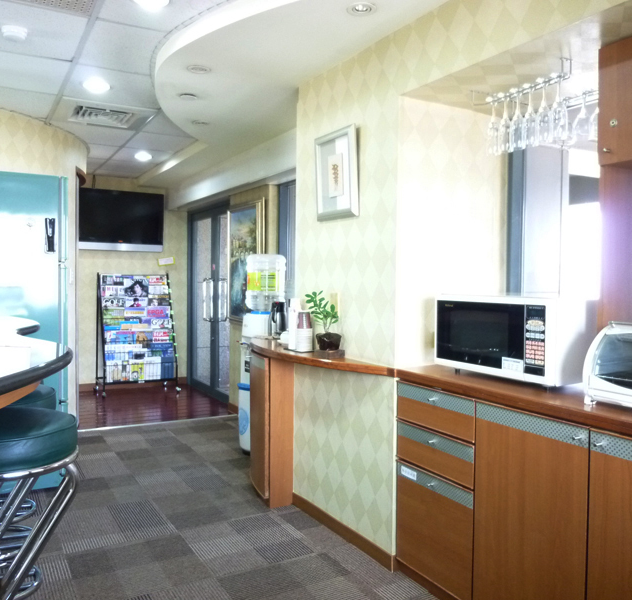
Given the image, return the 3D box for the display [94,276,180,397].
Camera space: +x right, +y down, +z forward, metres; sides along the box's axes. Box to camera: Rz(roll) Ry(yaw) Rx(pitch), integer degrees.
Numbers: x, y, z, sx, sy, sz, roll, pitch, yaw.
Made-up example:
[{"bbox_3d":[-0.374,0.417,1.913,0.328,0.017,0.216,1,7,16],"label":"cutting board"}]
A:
[{"bbox_3d":[-1.905,0.337,6.149,0.790,1.280,0.460,-1,2,-30],"label":"display"}]

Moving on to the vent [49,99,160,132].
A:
[{"bbox_3d":[-1.462,-1.256,3.980,0.600,0.050,0.600,-1,2,-30],"label":"vent"}]

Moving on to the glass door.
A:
[{"bbox_3d":[-1.096,0.007,6.021,0.100,1.960,1.500,-1,2,-30],"label":"glass door"}]

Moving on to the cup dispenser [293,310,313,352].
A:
[{"bbox_3d":[-0.067,0.157,2.994,0.090,0.215,0.095,-1,2,-30],"label":"cup dispenser"}]

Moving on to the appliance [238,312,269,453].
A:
[{"bbox_3d":[-0.359,0.584,4.133,0.340,0.990,0.320,-1,2,-30],"label":"appliance"}]

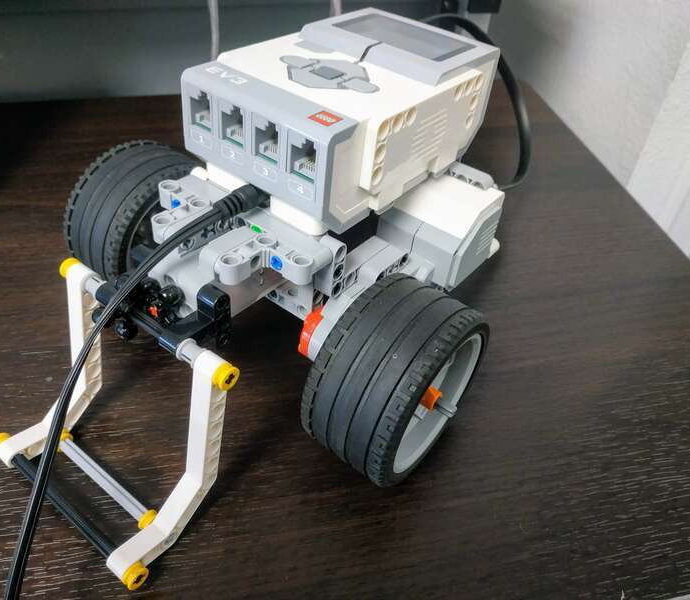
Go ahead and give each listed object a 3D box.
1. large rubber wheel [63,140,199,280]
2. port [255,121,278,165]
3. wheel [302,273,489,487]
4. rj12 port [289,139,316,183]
[{"bbox_3d":[-0.087,-0.034,0.254,0.036,0.069,0.069,30,51,25],"label":"large rubber wheel"},{"bbox_3d":[-0.022,-0.051,0.176,0.010,0.012,0.010,30,46,24],"label":"port"},{"bbox_3d":[0.020,0.028,0.199,0.036,0.069,0.069,30,51,25],"label":"wheel"},{"bbox_3d":[-0.010,-0.044,0.170,0.010,0.012,0.010,30,46,24],"label":"rj12 port"}]

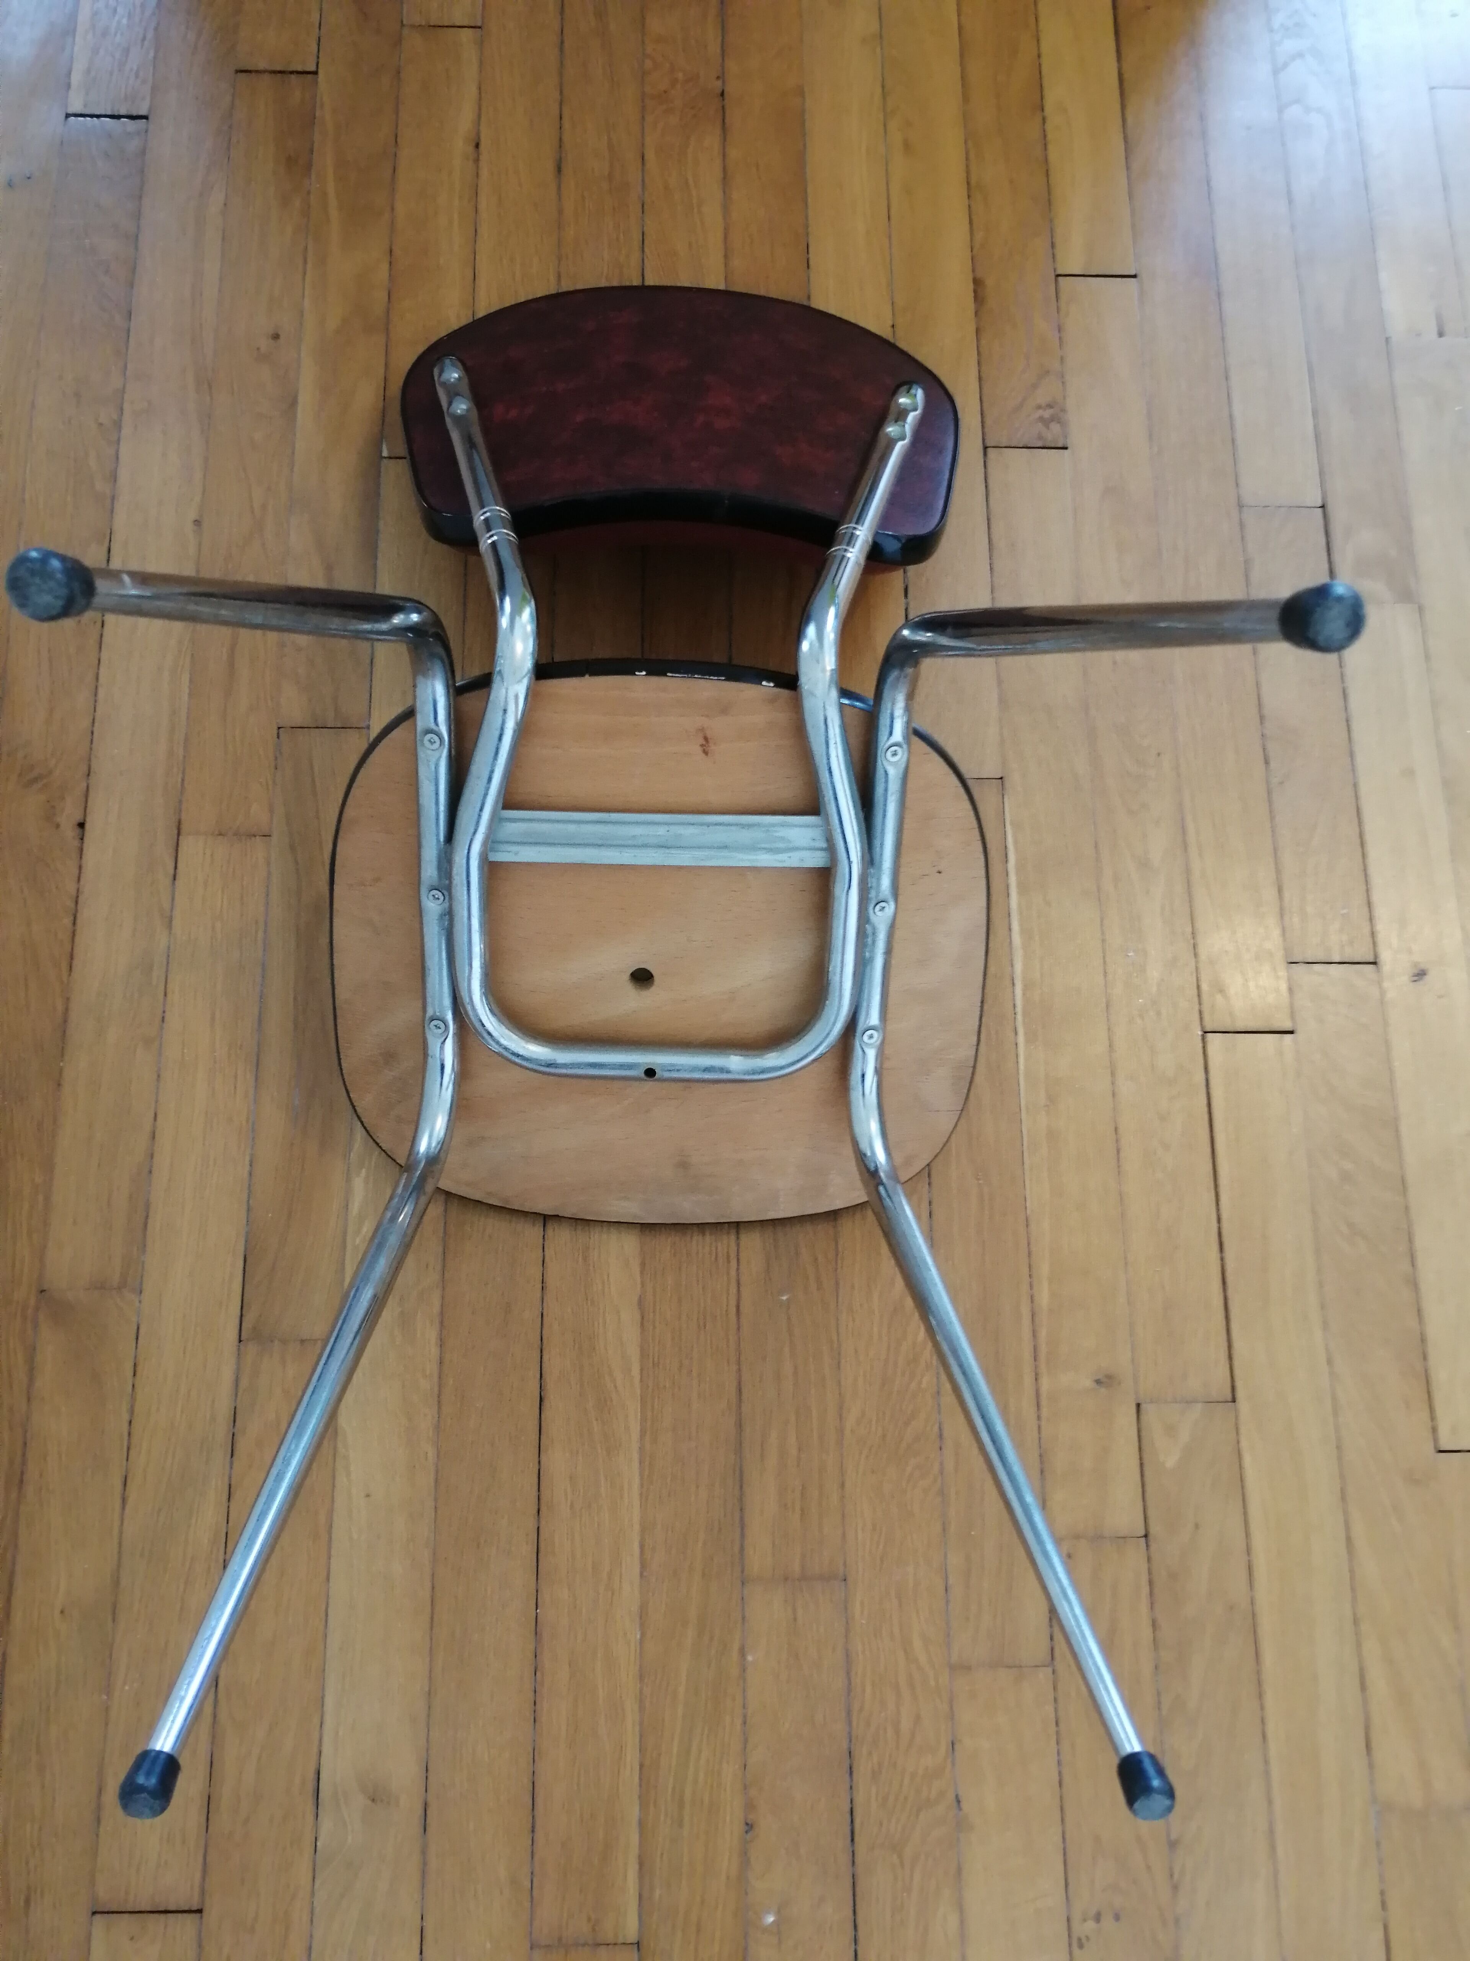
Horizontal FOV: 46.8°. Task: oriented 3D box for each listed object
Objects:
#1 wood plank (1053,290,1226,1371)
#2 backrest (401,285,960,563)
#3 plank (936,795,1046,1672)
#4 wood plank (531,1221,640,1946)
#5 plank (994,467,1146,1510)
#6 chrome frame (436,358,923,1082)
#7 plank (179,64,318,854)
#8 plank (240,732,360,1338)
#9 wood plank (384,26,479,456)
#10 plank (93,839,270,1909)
[{"bbox_3d":[0.288,-0.135,1.228,0.065,0.020,0.856,0,75,-2],"label":"wood plank"},{"bbox_3d":[-0.039,-0.393,1.206,0.390,0.072,0.232,1,54,-2],"label":"backrest"},{"bbox_3d":[0.163,0.145,1.148,0.065,0.020,0.594,0,75,-2],"label":"plank"},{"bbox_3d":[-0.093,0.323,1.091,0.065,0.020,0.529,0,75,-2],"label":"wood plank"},{"bbox_3d":[0.225,-0.022,1.195,0.064,0.020,0.785,0,75,-2],"label":"plank"},{"bbox_3d":[-0.039,-0.227,1.042,0.340,0.215,0.550,1,70,-2],"label":"chrome frame"},{"bbox_3d":[-0.361,-0.409,1.280,0.065,0.020,0.646,0,75,-2],"label":"plank"},{"bbox_3d":[-0.291,0.029,1.164,0.065,0.020,0.427,0,75,-2],"label":"plank"},{"bbox_3d":[-0.234,-0.577,1.329,0.064,0.020,0.392,0,75,-2],"label":"wood plank"},{"bbox_3d":[-0.353,0.230,1.107,0.065,0.020,0.676,0,75,-2],"label":"plank"}]

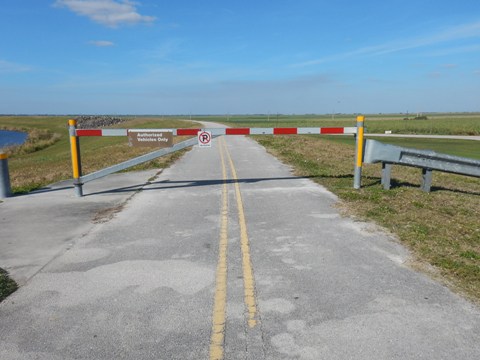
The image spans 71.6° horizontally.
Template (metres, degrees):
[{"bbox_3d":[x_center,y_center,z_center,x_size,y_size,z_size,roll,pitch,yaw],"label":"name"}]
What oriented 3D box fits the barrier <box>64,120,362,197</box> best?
[{"bbox_3d":[-0.342,-0.442,6.292,5.502,1.430,0.220,-1,11,-4],"label":"barrier"}]

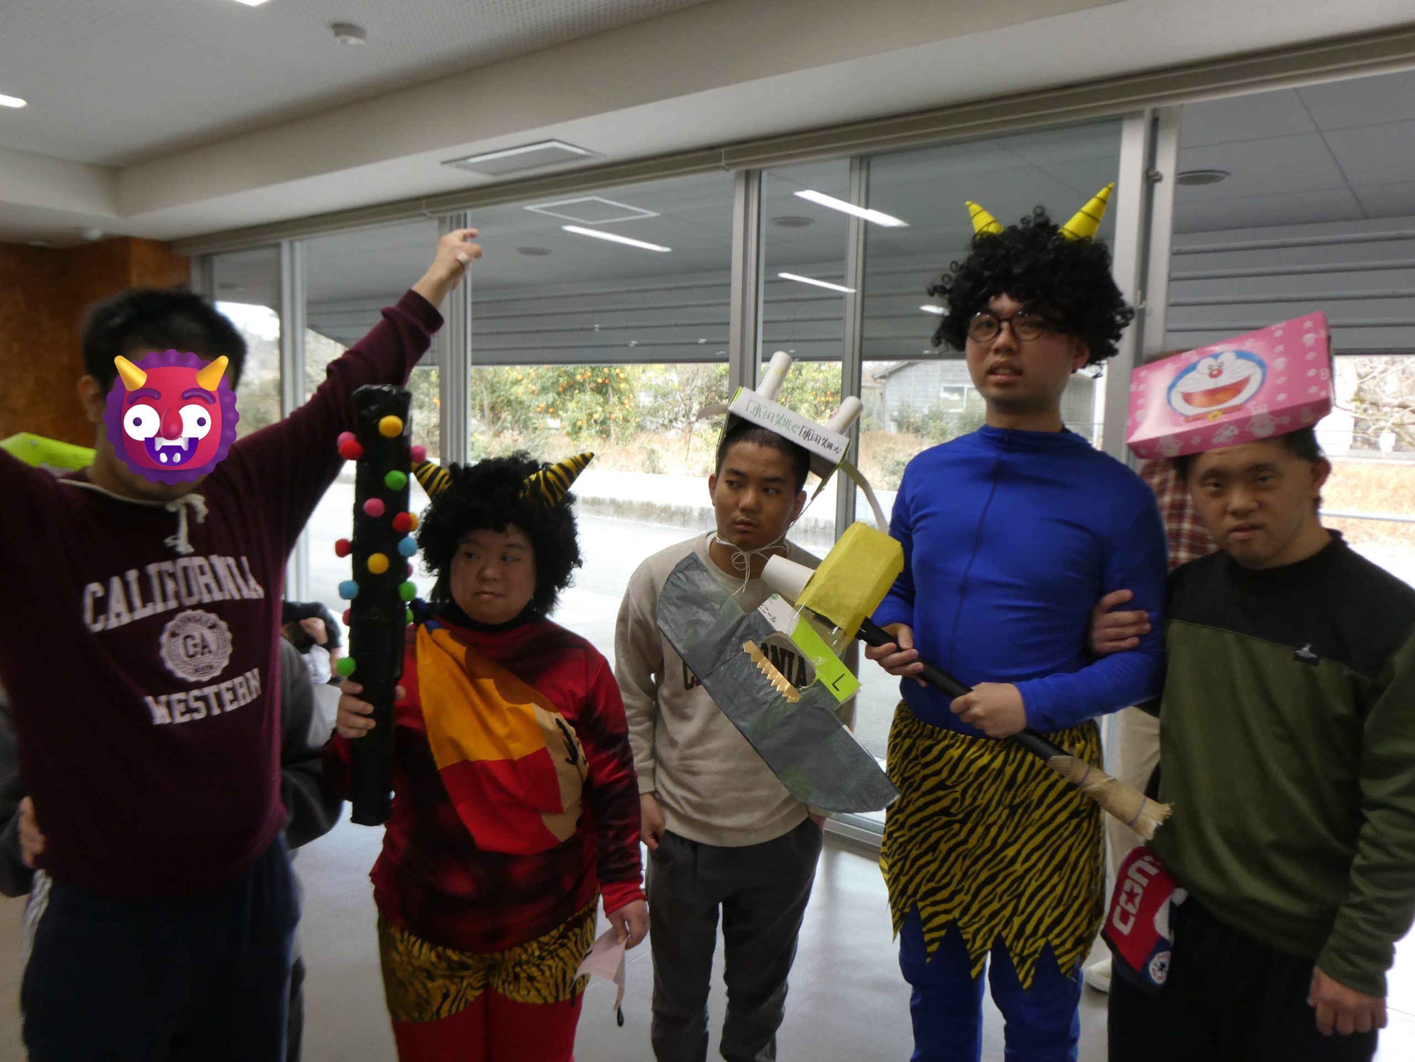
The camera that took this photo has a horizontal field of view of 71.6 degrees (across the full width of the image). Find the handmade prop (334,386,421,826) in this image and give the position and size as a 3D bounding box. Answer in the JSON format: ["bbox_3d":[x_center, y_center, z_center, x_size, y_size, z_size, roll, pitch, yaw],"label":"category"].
[{"bbox_3d":[-0.431,0.119,1.280,0.095,0.602,0.095,7,17,0],"label":"handmade prop"}]

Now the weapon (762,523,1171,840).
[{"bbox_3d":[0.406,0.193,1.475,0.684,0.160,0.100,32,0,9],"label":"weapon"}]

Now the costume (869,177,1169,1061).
[{"bbox_3d":[0.506,0.409,1.661,0.500,1.850,0.360,6,8,38],"label":"costume"}]

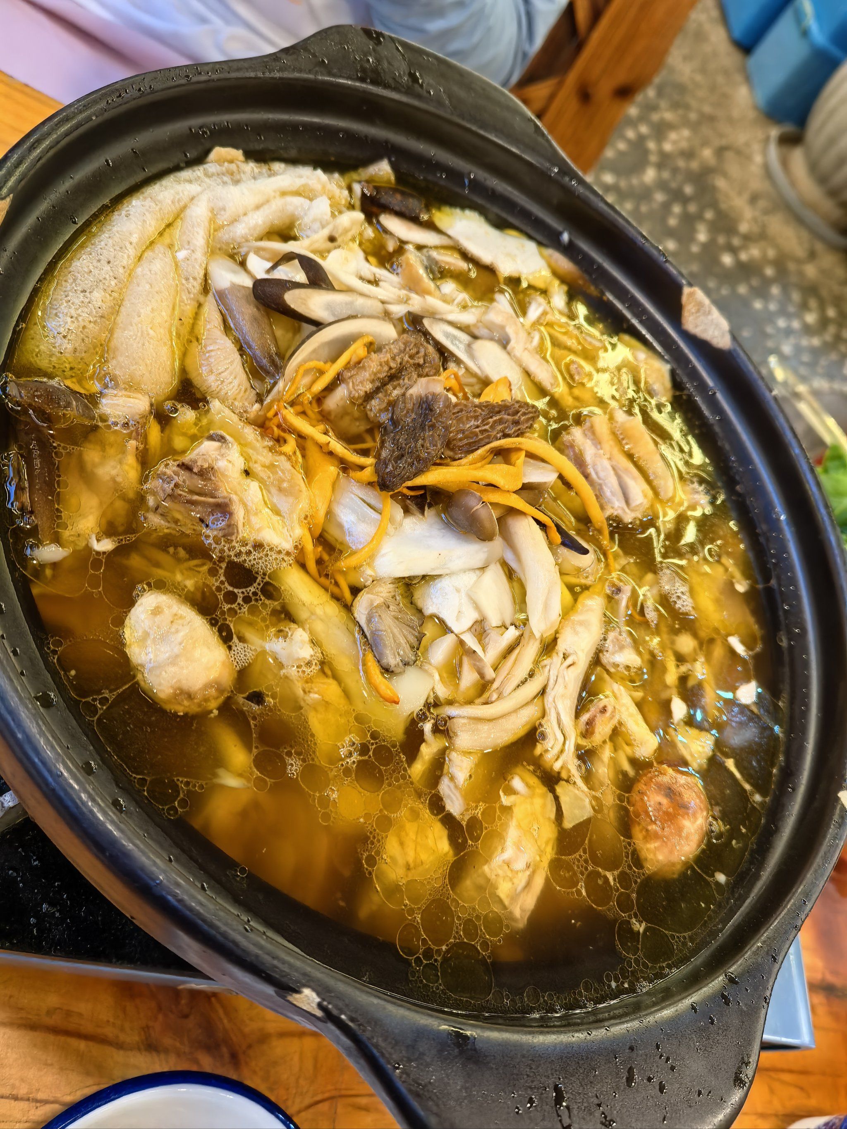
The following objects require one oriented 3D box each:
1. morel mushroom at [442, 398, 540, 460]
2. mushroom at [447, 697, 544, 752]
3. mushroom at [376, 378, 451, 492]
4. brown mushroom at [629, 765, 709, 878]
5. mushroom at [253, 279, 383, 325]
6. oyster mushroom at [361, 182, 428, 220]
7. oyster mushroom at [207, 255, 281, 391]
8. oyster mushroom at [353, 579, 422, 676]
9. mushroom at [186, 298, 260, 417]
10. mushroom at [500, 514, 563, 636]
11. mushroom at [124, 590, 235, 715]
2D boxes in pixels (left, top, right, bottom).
[{"bbox_3d":[0.021,-0.044,0.283,0.041,0.017,0.018,-20,79,-38],"label":"morel mushroom"},{"bbox_3d":[0.021,0.045,0.246,0.032,0.011,0.015,-4,69,-36],"label":"mushroom"},{"bbox_3d":[-0.004,-0.038,0.262,0.021,0.017,0.034,28,65,-21],"label":"mushroom"},{"bbox_3d":[0.081,0.084,0.290,0.034,0.019,0.036,28,52,-22],"label":"brown mushroom"},{"bbox_3d":[-0.032,-0.083,0.278,0.047,0.010,0.015,-4,69,-39],"label":"mushroom"},{"bbox_3d":[-0.010,-0.132,0.321,0.026,0.010,0.013,6,64,-32],"label":"oyster mushroom"},{"bbox_3d":[-0.051,-0.069,0.254,0.014,0.010,0.041,-21,84,-40],"label":"oyster mushroom"},{"bbox_3d":[-0.010,0.017,0.237,0.021,0.012,0.025,-11,78,-38],"label":"oyster mushroom"},{"bbox_3d":[-0.056,-0.059,0.248,0.019,0.013,0.036,-8,72,-37],"label":"mushroom"},{"bbox_3d":[0.035,0.003,0.286,0.018,0.013,0.045,8,61,-34],"label":"mushroom"},{"bbox_3d":[-0.059,0.021,0.215,0.025,0.019,0.031,-23,81,-43],"label":"mushroom"}]

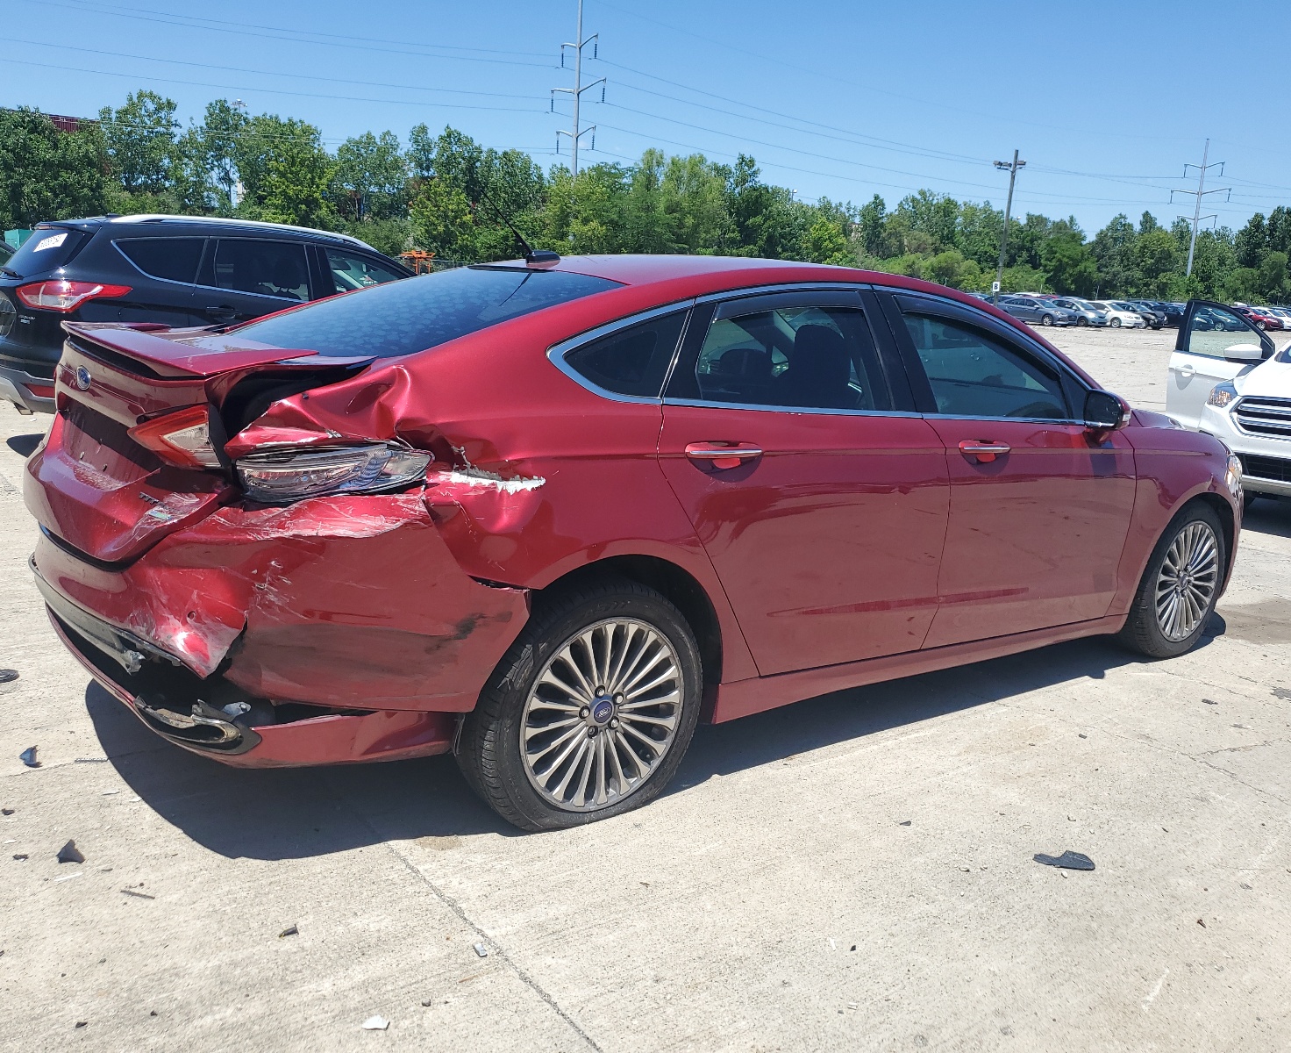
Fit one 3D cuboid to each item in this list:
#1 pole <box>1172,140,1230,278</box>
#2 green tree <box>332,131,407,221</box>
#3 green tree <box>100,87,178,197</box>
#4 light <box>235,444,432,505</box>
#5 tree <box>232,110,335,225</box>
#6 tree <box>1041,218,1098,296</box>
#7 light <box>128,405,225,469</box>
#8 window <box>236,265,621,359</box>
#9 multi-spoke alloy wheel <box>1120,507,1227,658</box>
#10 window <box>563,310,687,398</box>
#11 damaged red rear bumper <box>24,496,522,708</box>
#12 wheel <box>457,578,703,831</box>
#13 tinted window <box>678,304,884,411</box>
[{"bbox_3d":[79.516,-42.837,152.771,1.000,24.970,8.400,-7,16,-36],"label":"pole"},{"bbox_3d":[-13.985,-15.808,53.926,3.800,8.350,3.800,-1,13,-14],"label":"green tree"},{"bbox_3d":[-20.507,-13.709,43.000,3.400,8.300,3.400,-3,14,-25],"label":"green tree"},{"bbox_3d":[-0.665,-0.124,2.263,0.420,0.130,0.130,3,12,0],"label":"light"},{"bbox_3d":[-17.123,-15.080,49.936,4.700,8.440,4.700,-1,13,-17],"label":"tree"},{"bbox_3d":[36.901,-22.647,92.956,4.900,8.610,4.900,8,14,22],"label":"tree"},{"bbox_3d":[-1.004,-0.189,2.253,0.300,0.160,0.120,11,15,32],"label":"light"},{"bbox_3d":[-0.651,-0.641,3.056,0.790,0.120,1.250,-26,26,-30],"label":"window"},{"bbox_3d":[2.126,0.202,4.339,0.667,0.665,0.235,-6,15,-36],"label":"multi-spoke alloy wheel"},{"bbox_3d":[-0.033,-0.435,2.663,0.400,0.240,0.060,-4,-11,-30],"label":"window"},{"bbox_3d":[-1.136,0.031,2.802,0.840,0.520,1.860,-5,14,-36],"label":"damaged red rear bumper"},{"bbox_3d":[-0.158,0.429,2.680,0.667,0.640,0.235,-6,15,-36],"label":"wheel"},{"bbox_3d":[0.380,-0.476,2.958,0.780,0.330,0.060,-6,-9,-36],"label":"tinted window"}]

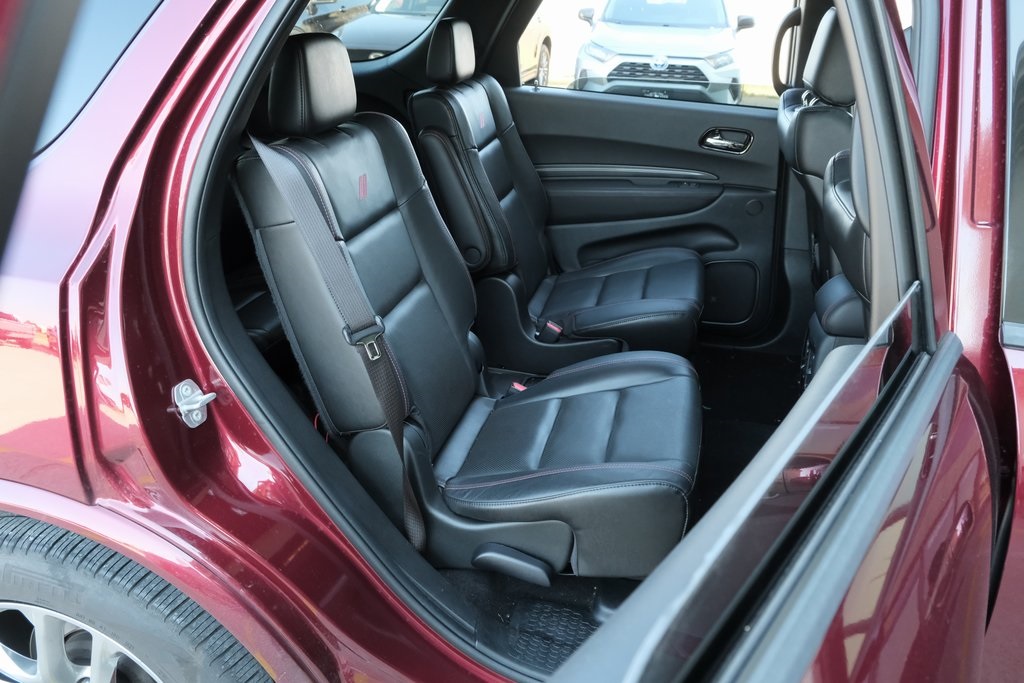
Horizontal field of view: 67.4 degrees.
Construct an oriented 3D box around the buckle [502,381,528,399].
[{"bbox_3d":[0.006,0.116,1.784,0.042,0.058,0.028,26,28,2],"label":"buckle"}]

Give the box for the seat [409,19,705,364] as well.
[{"bbox_3d":[0.166,-0.412,2.082,0.770,0.850,0.560,7,26,11],"label":"seat"}]

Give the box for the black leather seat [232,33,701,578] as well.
[{"bbox_3d":[-0.014,-0.100,1.401,0.770,0.850,0.560,7,26,11],"label":"black leather seat"}]

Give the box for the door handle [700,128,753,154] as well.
[{"bbox_3d":[0.636,-0.593,2.276,0.145,0.070,0.040,7,26,11],"label":"door handle"}]

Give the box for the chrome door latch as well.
[{"bbox_3d":[-0.448,0.087,1.081,0.040,0.070,0.047,20,31,34],"label":"chrome door latch"}]

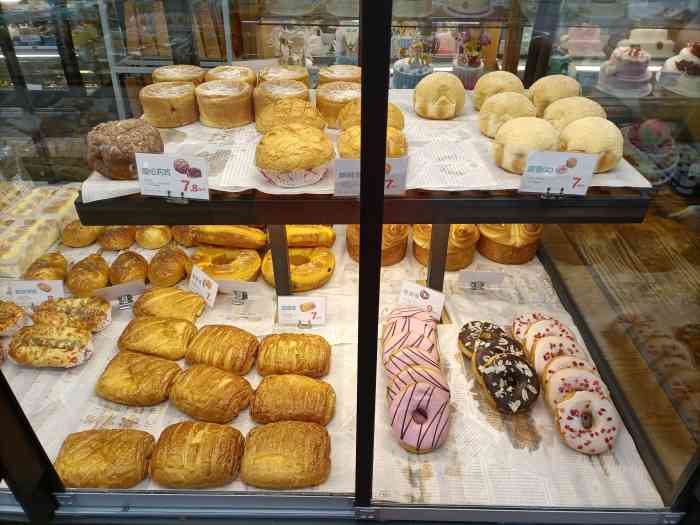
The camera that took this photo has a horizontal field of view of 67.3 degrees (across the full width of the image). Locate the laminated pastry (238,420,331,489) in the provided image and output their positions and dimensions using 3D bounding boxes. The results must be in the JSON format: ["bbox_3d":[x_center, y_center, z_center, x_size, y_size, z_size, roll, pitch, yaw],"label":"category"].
[{"bbox_3d":[-0.086,0.254,0.710,0.121,0.046,0.094,0,35,1],"label":"laminated pastry"}]

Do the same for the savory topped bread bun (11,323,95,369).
[{"bbox_3d":[-0.470,0.132,0.829,0.114,0.045,0.078,-2,34,-3],"label":"savory topped bread bun"}]

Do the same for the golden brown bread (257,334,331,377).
[{"bbox_3d":[-0.088,0.144,0.819,0.114,0.042,0.084,3,33,7],"label":"golden brown bread"}]

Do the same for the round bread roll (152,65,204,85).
[{"bbox_3d":[-0.328,-0.342,1.009,0.087,0.052,0.087,-1,33,1],"label":"round bread roll"}]

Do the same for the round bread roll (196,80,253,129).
[{"bbox_3d":[-0.210,-0.269,0.890,0.089,0.054,0.089,-1,33,1],"label":"round bread roll"}]

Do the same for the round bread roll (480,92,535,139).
[{"bbox_3d":[0.248,-0.230,0.820,0.086,0.063,0.086,0,34,3],"label":"round bread roll"}]

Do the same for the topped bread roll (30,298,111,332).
[{"bbox_3d":[-0.502,0.091,0.949,0.137,0.044,0.080,2,35,3],"label":"topped bread roll"}]

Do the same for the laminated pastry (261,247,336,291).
[{"bbox_3d":[-0.098,0.012,1.019,0.142,0.044,0.142,1,33,3],"label":"laminated pastry"}]

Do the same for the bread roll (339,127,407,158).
[{"bbox_3d":[0.032,-0.154,0.743,0.102,0.066,0.102,0,34,0],"label":"bread roll"}]

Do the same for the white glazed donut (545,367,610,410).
[{"bbox_3d":[0.317,0.189,0.732,0.086,0.033,0.086,1,72,1],"label":"white glazed donut"}]

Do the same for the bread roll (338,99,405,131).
[{"bbox_3d":[0.030,-0.198,0.757,0.097,0.070,0.097,1,33,3],"label":"bread roll"}]

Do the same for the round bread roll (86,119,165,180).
[{"bbox_3d":[-0.304,-0.154,0.716,0.097,0.073,0.097,0,34,0],"label":"round bread roll"}]

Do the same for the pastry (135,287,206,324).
[{"bbox_3d":[-0.309,0.079,0.906,0.117,0.046,0.087,10,35,13],"label":"pastry"}]

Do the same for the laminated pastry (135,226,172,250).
[{"bbox_3d":[-0.421,-0.056,1.133,0.073,0.048,0.078,1,33,3],"label":"laminated pastry"}]

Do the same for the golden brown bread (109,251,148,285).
[{"bbox_3d":[-0.456,0.011,1.084,0.073,0.056,0.091,0,34,3],"label":"golden brown bread"}]

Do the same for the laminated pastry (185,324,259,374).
[{"bbox_3d":[-0.214,0.140,0.875,0.117,0.045,0.089,10,37,14],"label":"laminated pastry"}]

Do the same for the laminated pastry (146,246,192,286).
[{"bbox_3d":[-0.365,0.000,1.067,0.082,0.053,0.108,0,35,1],"label":"laminated pastry"}]

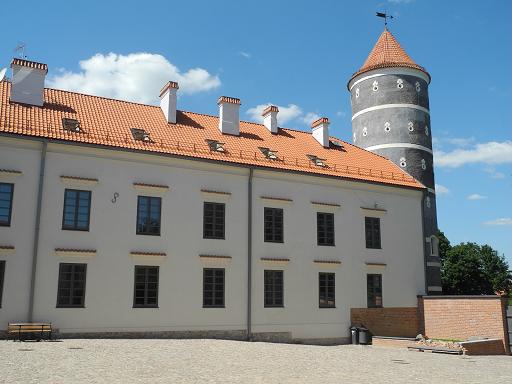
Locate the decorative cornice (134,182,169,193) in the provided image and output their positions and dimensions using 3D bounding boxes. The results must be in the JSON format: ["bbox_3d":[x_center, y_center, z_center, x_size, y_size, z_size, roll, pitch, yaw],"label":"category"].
[{"bbox_3d":[-5.538,-0.196,29.738,1.940,0.340,0.250,6,-13,-27],"label":"decorative cornice"}]

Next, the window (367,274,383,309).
[{"bbox_3d":[7.494,6.264,35.469,1.208,2.086,0.150,6,-13,-27],"label":"window"}]

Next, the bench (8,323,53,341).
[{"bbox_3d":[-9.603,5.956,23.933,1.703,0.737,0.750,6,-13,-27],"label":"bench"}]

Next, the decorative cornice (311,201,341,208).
[{"bbox_3d":[4.478,0.854,35.931,2.145,0.247,0.250,6,-13,-28],"label":"decorative cornice"}]

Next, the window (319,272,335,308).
[{"bbox_3d":[4.420,6.089,35.034,1.323,2.167,0.180,6,-13,-28],"label":"window"}]

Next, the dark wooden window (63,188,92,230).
[{"bbox_3d":[-8.112,0.815,25.464,1.178,1.870,0.140,6,-13,-28],"label":"dark wooden window"}]

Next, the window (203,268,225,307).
[{"bbox_3d":[-2.264,5.231,30.531,1.300,2.086,0.150,6,-13,-27],"label":"window"}]

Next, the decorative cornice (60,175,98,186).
[{"bbox_3d":[-8.034,-0.500,25.601,1.683,0.320,0.220,6,-13,-28],"label":"decorative cornice"}]

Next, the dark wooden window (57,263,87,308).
[{"bbox_3d":[-9.132,4.641,27.914,1.323,2.167,0.180,6,-13,-28],"label":"dark wooden window"}]

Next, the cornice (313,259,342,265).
[{"bbox_3d":[4.022,3.979,31.341,1.795,0.260,0.220,6,-13,-28],"label":"cornice"}]

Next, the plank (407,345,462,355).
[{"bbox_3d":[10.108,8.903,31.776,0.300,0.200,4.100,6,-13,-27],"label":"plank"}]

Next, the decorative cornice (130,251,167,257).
[{"bbox_3d":[-5.692,3.353,29.867,1.924,0.240,0.250,6,-13,-28],"label":"decorative cornice"}]

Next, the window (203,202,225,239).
[{"bbox_3d":[-2.129,1.462,28.634,1.178,1.870,0.140,6,-13,-28],"label":"window"}]

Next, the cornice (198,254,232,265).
[{"bbox_3d":[-2.032,3.355,28.127,1.720,0.320,0.220,6,-13,-28],"label":"cornice"}]

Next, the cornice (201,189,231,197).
[{"bbox_3d":[-2.229,0.134,31.416,1.850,0.330,0.250,6,-13,-27],"label":"cornice"}]

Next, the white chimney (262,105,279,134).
[{"bbox_3d":[1.089,-5.055,40.583,0.660,1.992,1.200,6,-13,-28],"label":"white chimney"}]

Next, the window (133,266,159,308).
[{"bbox_3d":[-5.793,4.998,29.668,1.323,2.167,0.180,6,-13,-28],"label":"window"}]

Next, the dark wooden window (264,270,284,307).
[{"bbox_3d":[1.047,5.729,33.262,1.323,2.167,0.180,6,-13,-28],"label":"dark wooden window"}]

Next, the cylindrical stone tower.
[{"bbox_3d":[11.781,-1.512,47.910,7.050,27.000,7.050,0,-12,0],"label":"cylindrical stone tower"}]

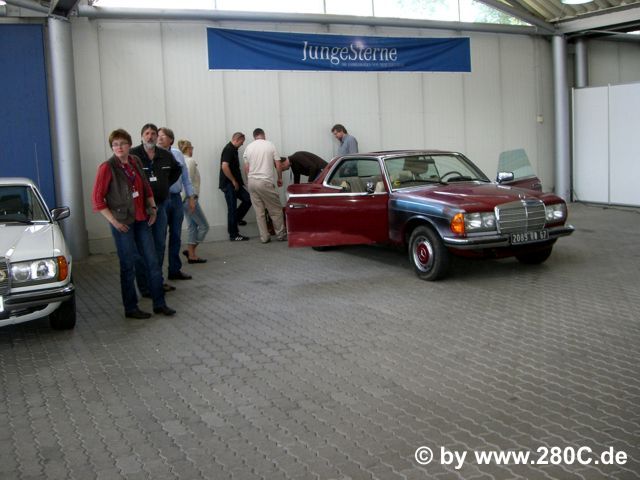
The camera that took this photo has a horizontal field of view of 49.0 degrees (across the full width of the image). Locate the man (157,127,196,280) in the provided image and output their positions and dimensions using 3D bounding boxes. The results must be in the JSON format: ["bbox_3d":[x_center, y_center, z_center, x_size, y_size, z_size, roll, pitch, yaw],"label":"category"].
[{"bbox_3d":[-1.767,-0.438,8.452,0.540,1.790,0.420,-9,10,-38],"label":"man"}]

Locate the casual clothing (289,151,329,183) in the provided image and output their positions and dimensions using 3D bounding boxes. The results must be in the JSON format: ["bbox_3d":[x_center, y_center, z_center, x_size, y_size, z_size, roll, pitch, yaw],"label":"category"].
[{"bbox_3d":[-0.172,-0.788,11.758,0.750,1.350,0.500,-3,8,-5],"label":"casual clothing"}]

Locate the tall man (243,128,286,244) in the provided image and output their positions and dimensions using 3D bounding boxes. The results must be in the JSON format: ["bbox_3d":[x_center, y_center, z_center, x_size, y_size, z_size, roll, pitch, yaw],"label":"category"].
[{"bbox_3d":[-0.921,-0.899,11.434,0.620,1.810,0.420,0,8,18],"label":"tall man"}]

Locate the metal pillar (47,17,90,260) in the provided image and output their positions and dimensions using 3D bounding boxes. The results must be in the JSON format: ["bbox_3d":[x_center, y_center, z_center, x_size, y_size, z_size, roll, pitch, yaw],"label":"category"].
[{"bbox_3d":[-3.761,-1.508,10.468,0.320,3.650,0.320,-6,8,-24],"label":"metal pillar"}]

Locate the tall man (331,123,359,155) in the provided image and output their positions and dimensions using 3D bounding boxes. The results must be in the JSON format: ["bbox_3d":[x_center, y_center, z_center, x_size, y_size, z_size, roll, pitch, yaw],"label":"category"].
[{"bbox_3d":[0.431,-1.019,11.992,0.420,1.790,0.500,-6,8,-24],"label":"tall man"}]

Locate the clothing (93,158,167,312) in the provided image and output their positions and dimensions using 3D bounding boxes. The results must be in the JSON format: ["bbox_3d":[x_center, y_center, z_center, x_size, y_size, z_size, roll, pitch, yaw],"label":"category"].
[{"bbox_3d":[-1.782,-0.033,6.580,0.600,1.480,0.420,-8,9,-33],"label":"clothing"}]

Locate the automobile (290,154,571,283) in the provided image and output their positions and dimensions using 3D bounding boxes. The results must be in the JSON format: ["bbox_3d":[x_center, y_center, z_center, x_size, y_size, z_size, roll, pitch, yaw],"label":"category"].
[{"bbox_3d":[1.211,-0.495,9.296,1.820,1.400,4.640,-6,8,-25],"label":"automobile"}]

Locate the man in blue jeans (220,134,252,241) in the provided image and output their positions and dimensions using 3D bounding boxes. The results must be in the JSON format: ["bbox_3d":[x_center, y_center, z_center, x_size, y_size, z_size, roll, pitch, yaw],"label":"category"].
[{"bbox_3d":[-1.404,-0.898,11.791,0.560,1.770,0.480,-1,8,12],"label":"man in blue jeans"}]

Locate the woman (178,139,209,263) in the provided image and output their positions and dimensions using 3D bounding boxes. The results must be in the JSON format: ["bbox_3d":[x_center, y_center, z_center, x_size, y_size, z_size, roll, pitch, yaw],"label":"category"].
[{"bbox_3d":[-1.768,-0.543,9.733,0.460,1.660,0.440,-5,8,-14],"label":"woman"}]

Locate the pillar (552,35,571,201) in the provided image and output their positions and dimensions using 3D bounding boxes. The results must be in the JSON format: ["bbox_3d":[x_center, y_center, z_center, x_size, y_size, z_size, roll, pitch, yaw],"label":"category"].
[{"bbox_3d":[5.306,-2.627,15.375,0.320,3.720,0.320,-6,8,-24],"label":"pillar"}]

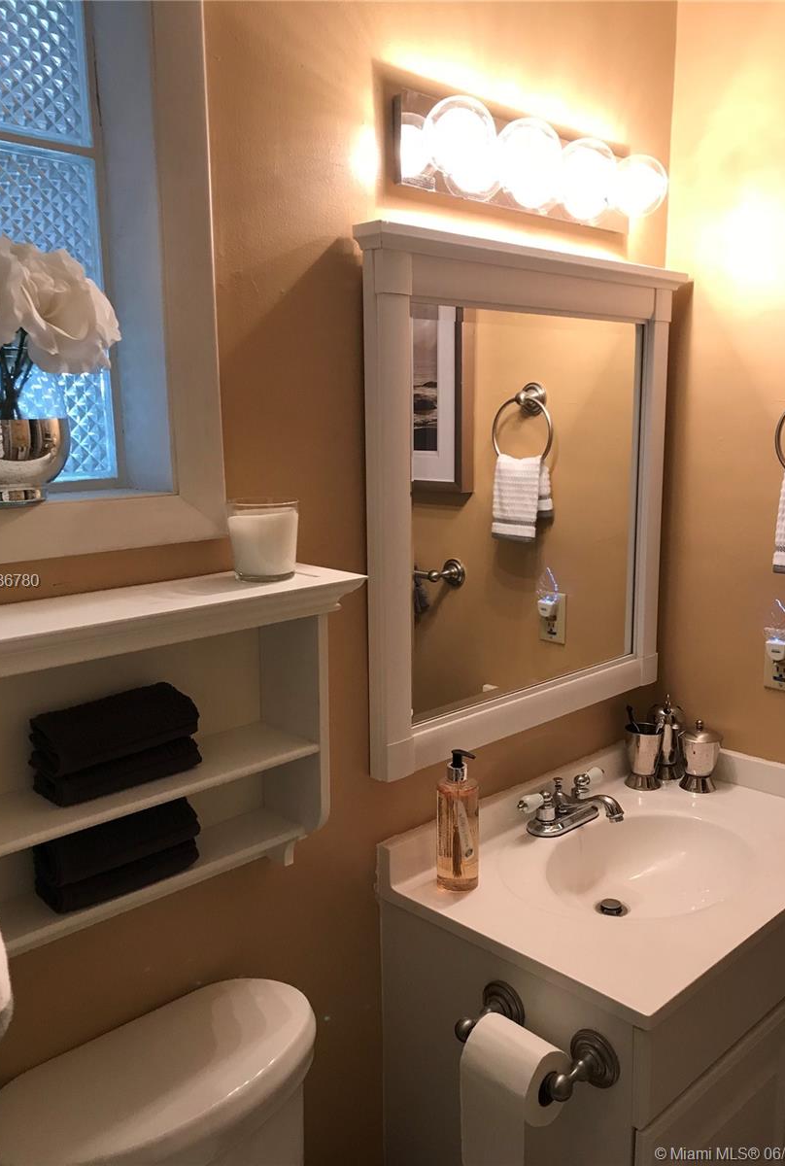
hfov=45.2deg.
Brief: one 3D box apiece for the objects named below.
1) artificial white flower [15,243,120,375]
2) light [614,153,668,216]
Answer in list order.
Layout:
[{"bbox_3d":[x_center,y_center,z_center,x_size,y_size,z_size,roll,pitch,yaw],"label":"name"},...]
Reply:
[{"bbox_3d":[-0.358,-0.302,1.040,0.117,0.136,0.112,-3,10,-12],"label":"artificial white flower"},{"bbox_3d":[0.432,-0.691,1.643,0.101,0.101,0.106,-1,10,0],"label":"light"}]

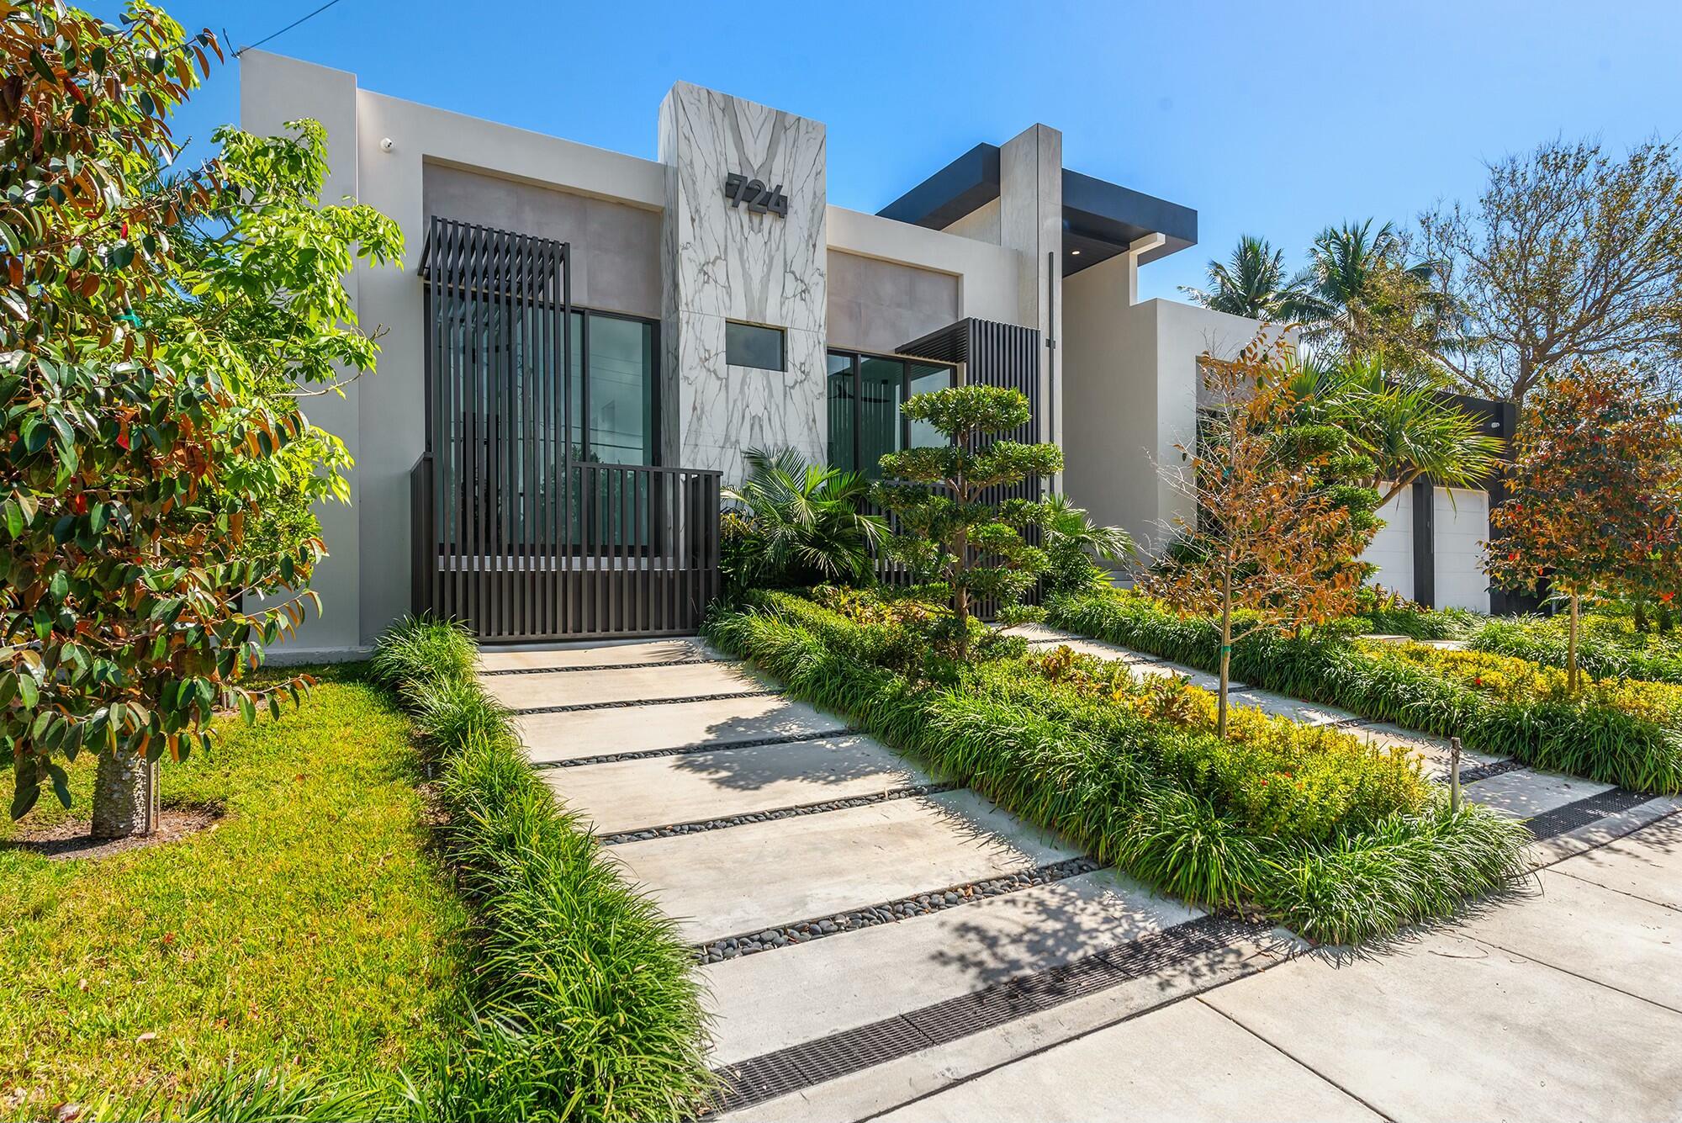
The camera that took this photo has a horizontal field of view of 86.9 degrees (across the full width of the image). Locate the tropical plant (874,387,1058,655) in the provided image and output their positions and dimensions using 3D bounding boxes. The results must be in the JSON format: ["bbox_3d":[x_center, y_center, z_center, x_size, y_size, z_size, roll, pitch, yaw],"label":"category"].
[{"bbox_3d":[1.133,-0.208,7.937,1.670,2.750,1.620,0,-1,0],"label":"tropical plant"}]

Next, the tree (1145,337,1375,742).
[{"bbox_3d":[2.740,0.007,5.836,1.500,2.950,1.450,0,-1,0],"label":"tree"}]

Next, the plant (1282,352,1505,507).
[{"bbox_3d":[8.291,-1.141,13.580,3.700,4.100,3.500,0,-1,0],"label":"plant"}]

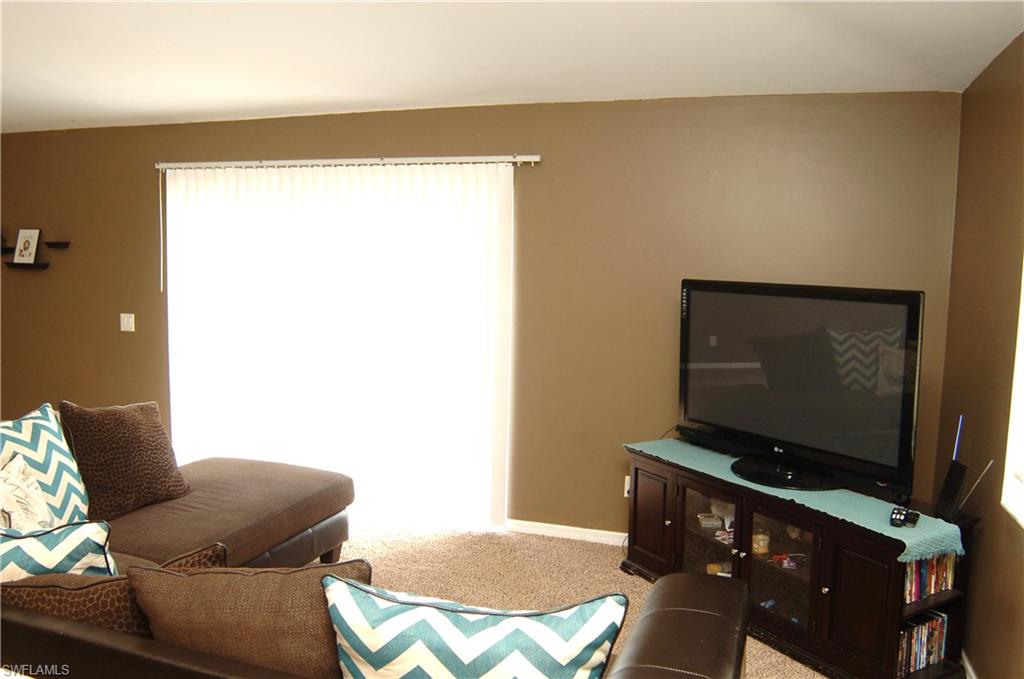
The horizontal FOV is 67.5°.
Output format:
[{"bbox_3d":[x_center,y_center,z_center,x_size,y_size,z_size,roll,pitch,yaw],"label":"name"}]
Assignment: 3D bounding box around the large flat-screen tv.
[{"bbox_3d":[1.175,0.178,3.310,0.310,0.810,1.210,-3,6,-32],"label":"large flat-screen tv"}]

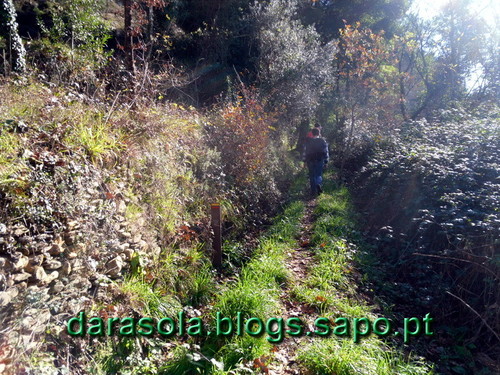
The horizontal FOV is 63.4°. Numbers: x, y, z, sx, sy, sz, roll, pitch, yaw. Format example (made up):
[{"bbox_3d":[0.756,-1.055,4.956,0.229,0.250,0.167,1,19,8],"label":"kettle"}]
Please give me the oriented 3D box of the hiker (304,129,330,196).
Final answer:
[{"bbox_3d":[1.641,-0.642,10.100,0.600,1.730,0.480,1,6,6],"label":"hiker"}]

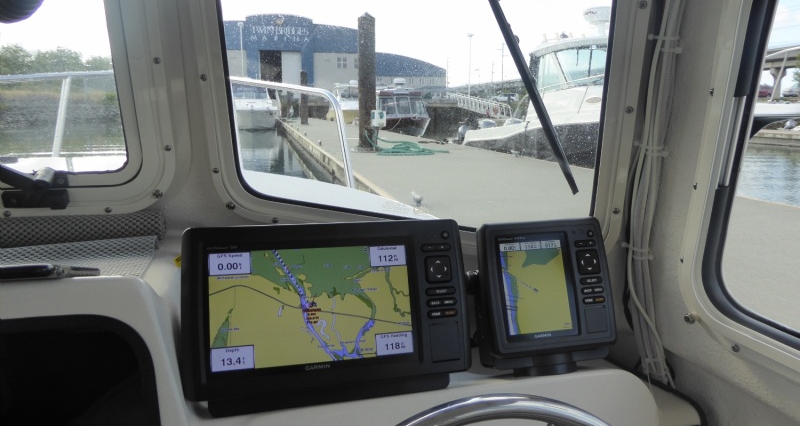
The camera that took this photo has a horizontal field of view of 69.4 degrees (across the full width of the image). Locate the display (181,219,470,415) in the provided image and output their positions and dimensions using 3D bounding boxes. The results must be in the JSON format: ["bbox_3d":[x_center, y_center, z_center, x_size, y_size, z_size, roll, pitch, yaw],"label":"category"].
[{"bbox_3d":[-0.076,0.105,0.612,0.284,0.179,0.074,-2,-11,-16],"label":"display"}]

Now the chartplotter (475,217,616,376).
[{"bbox_3d":[0.165,0.101,0.692,0.150,0.174,0.074,-3,-10,-14],"label":"chartplotter"}]

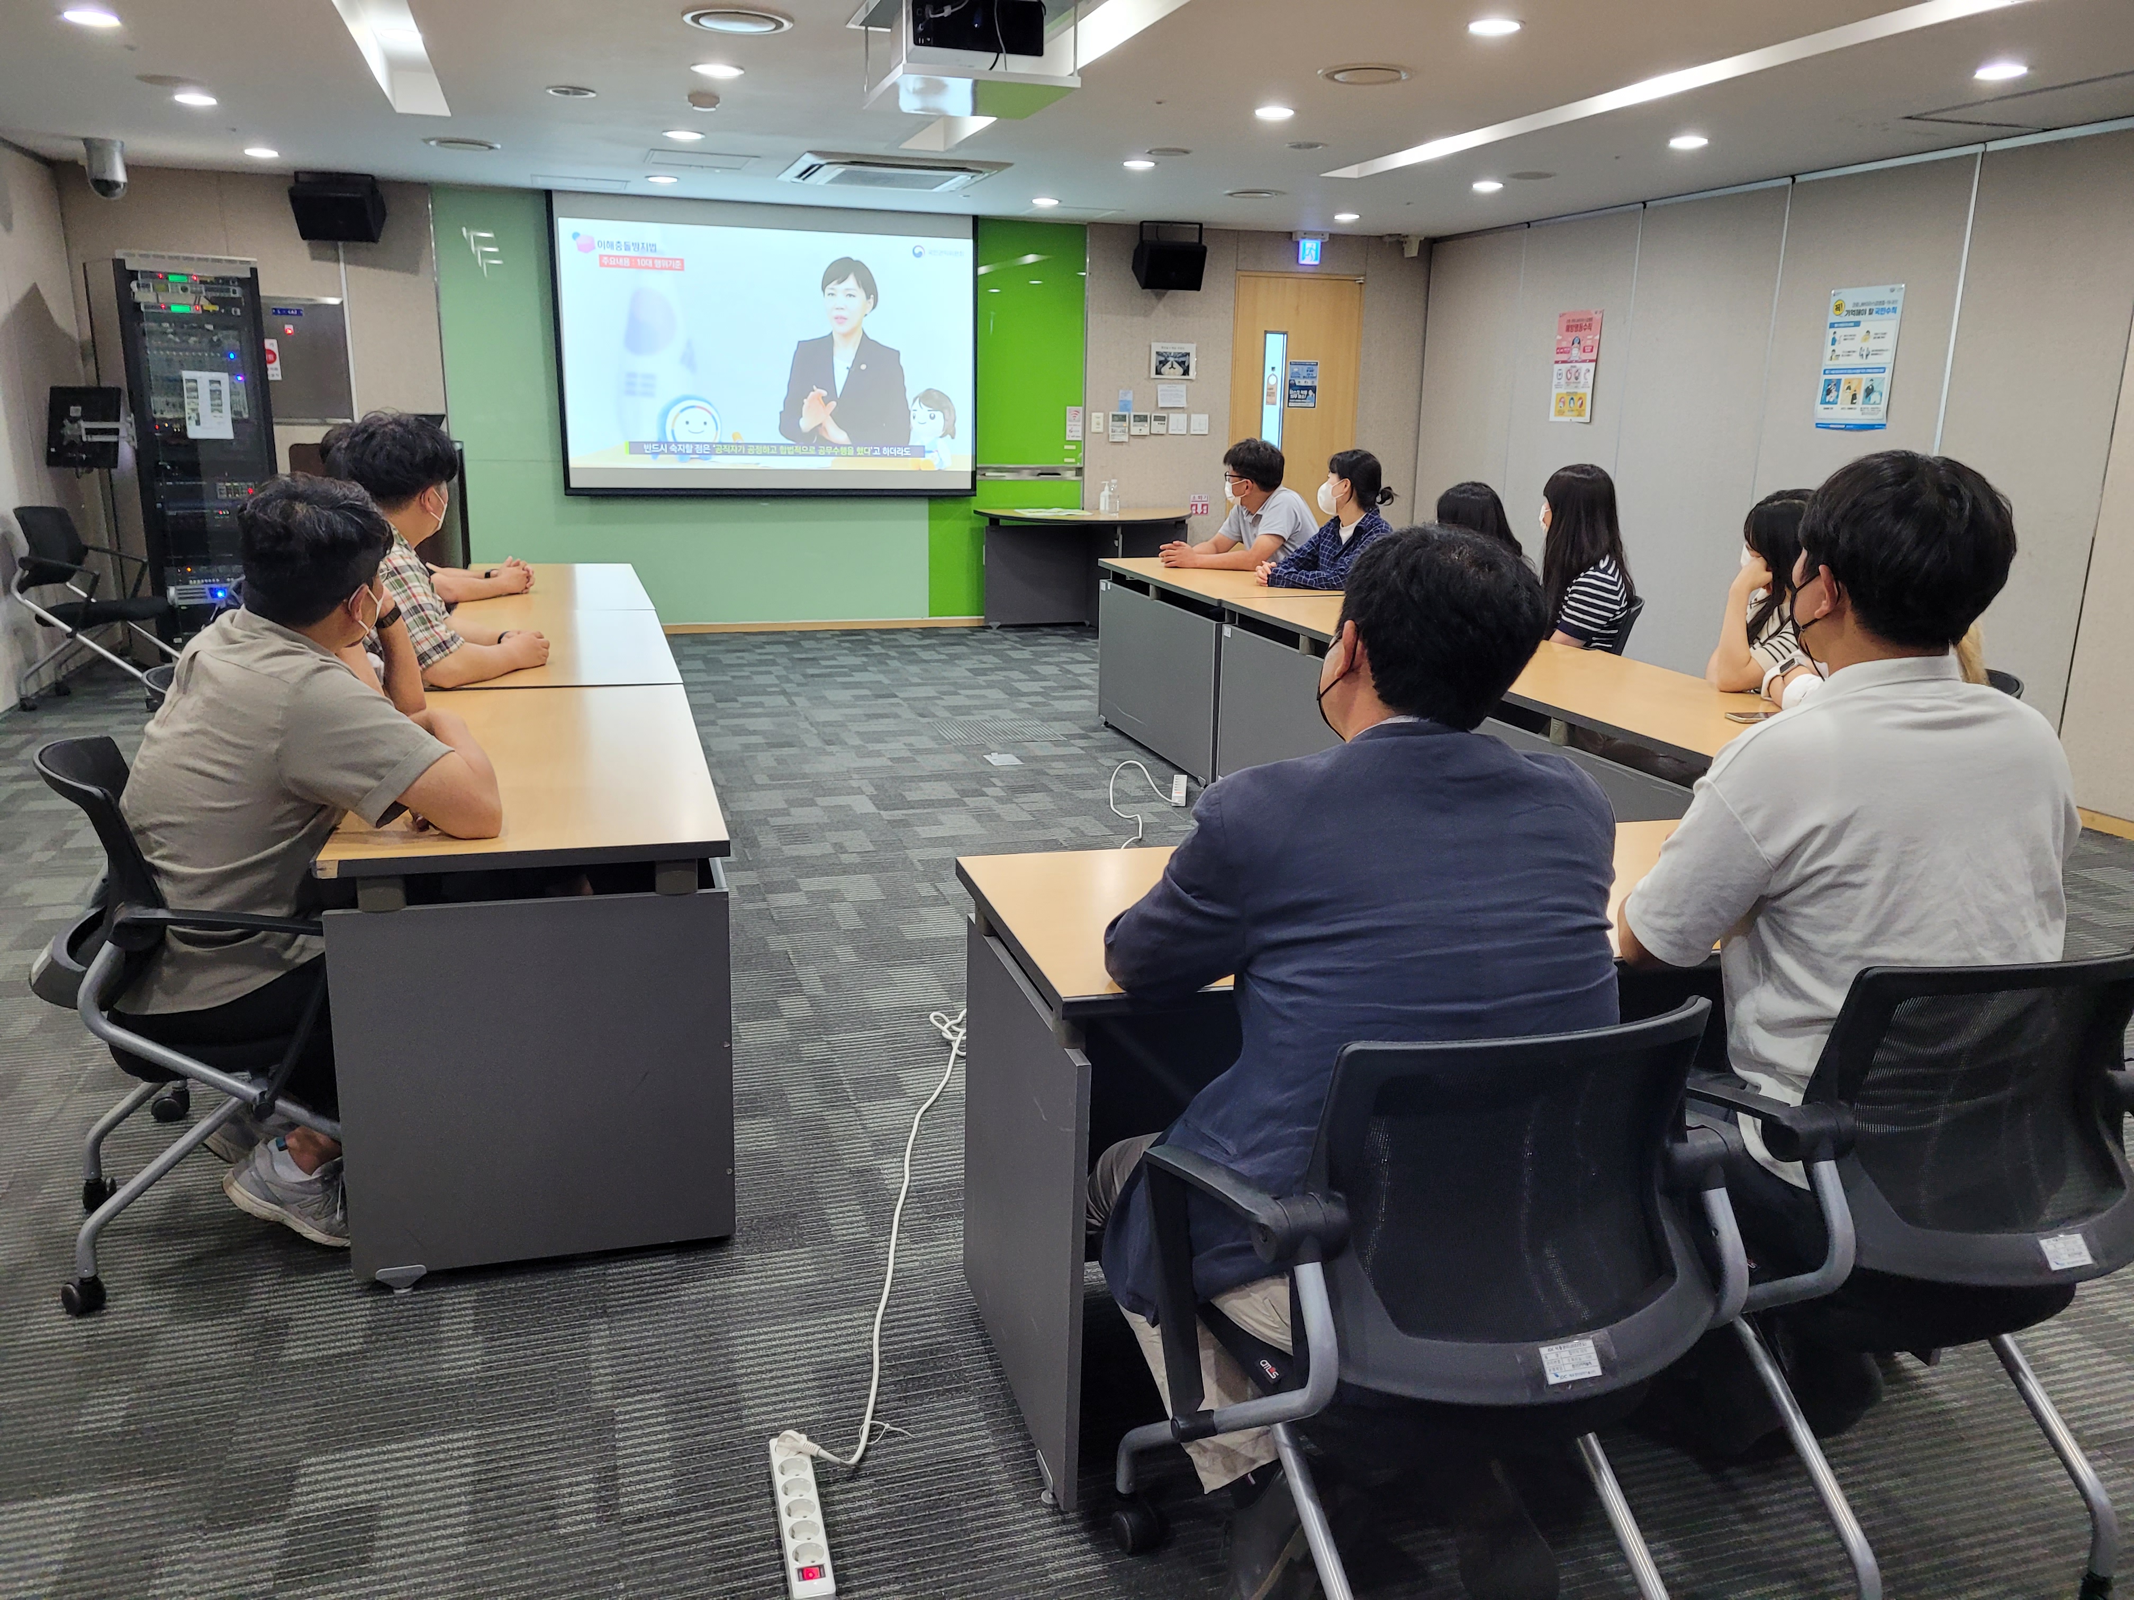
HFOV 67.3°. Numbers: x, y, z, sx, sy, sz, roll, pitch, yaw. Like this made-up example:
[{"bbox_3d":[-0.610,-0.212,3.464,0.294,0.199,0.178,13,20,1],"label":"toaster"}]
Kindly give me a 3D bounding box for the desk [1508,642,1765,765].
[{"bbox_3d":[1.508,0.134,3.996,0.610,0.735,1.410,-3,15,-16],"label":"desk"}]

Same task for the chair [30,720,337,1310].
[{"bbox_3d":[-1.376,0.335,2.671,0.610,0.860,0.600,-4,15,-21],"label":"chair"}]

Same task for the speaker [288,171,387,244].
[{"bbox_3d":[-3.760,-3.054,8.281,0.380,0.300,0.280,-1,39,-11],"label":"speaker"}]

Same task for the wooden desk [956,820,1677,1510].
[{"bbox_3d":[0.583,0.491,2.491,1.410,0.735,0.610,-3,15,-16],"label":"wooden desk"}]

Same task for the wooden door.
[{"bbox_3d":[1.481,-2.272,10.572,0.900,2.270,0.080,-3,14,-17],"label":"wooden door"}]

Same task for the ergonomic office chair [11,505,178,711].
[{"bbox_3d":[-4.323,-0.858,7.175,0.630,0.855,0.570,-1,14,-11],"label":"ergonomic office chair"}]

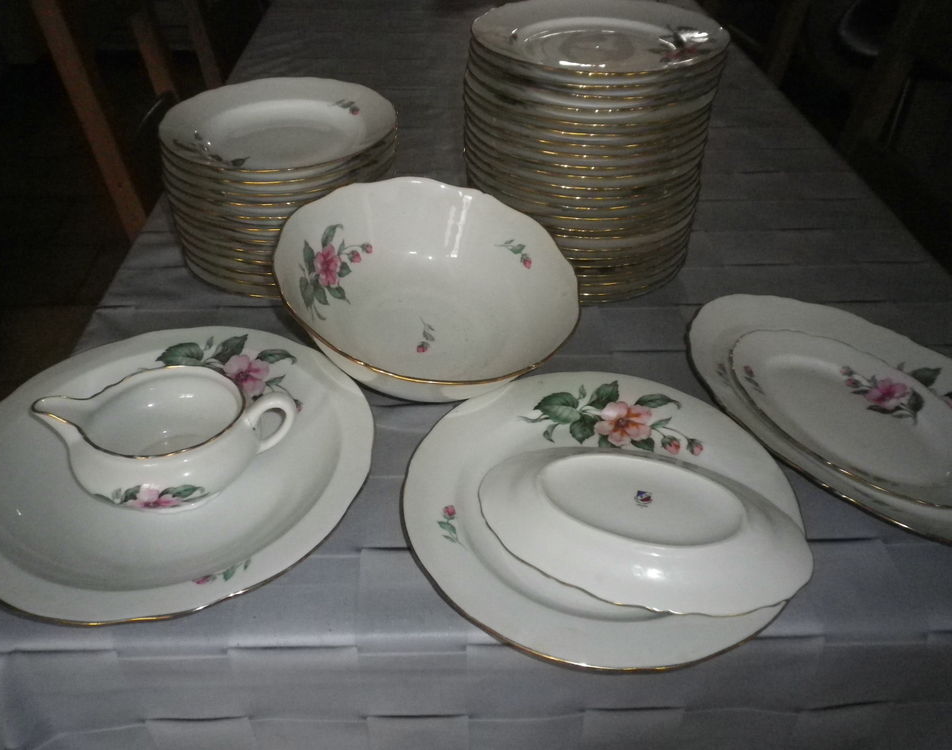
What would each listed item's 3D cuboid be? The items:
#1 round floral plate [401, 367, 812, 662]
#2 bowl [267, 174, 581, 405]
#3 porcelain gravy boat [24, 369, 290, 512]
[{"bbox_3d":[0.095,0.102,0.637,0.308,0.031,0.308,1,39,-1],"label":"round floral plate"},{"bbox_3d":[-0.046,-0.058,0.718,0.260,0.097,0.260,8,47,-9],"label":"bowl"},{"bbox_3d":[-0.235,0.047,0.634,0.189,0.076,0.112,-6,40,-10],"label":"porcelain gravy boat"}]

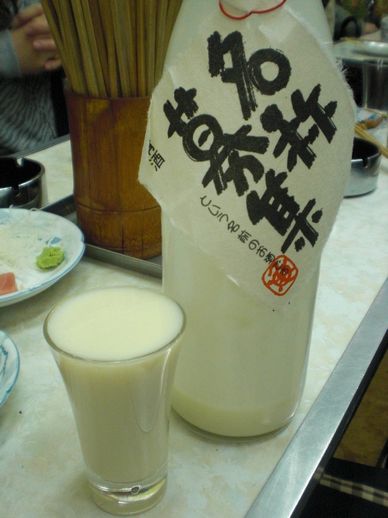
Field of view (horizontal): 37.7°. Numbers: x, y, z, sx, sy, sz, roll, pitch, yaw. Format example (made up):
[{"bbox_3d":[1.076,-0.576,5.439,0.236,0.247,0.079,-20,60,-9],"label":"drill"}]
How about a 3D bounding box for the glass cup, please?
[{"bbox_3d":[-0.032,0.067,0.254,0.058,0.093,0.058,0,26,0],"label":"glass cup"}]

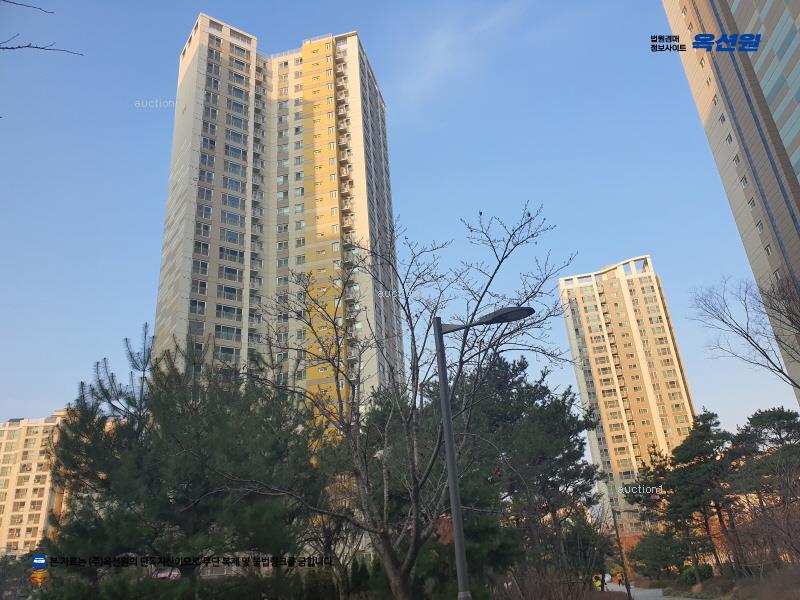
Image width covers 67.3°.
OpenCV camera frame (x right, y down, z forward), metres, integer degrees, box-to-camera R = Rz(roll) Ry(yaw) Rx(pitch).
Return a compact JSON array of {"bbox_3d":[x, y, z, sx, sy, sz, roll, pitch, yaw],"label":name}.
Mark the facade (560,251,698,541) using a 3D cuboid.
[{"bbox_3d":[61.385,26.538,154.290,24.373,70.700,17.170,-15,-25,24],"label":"facade"}]

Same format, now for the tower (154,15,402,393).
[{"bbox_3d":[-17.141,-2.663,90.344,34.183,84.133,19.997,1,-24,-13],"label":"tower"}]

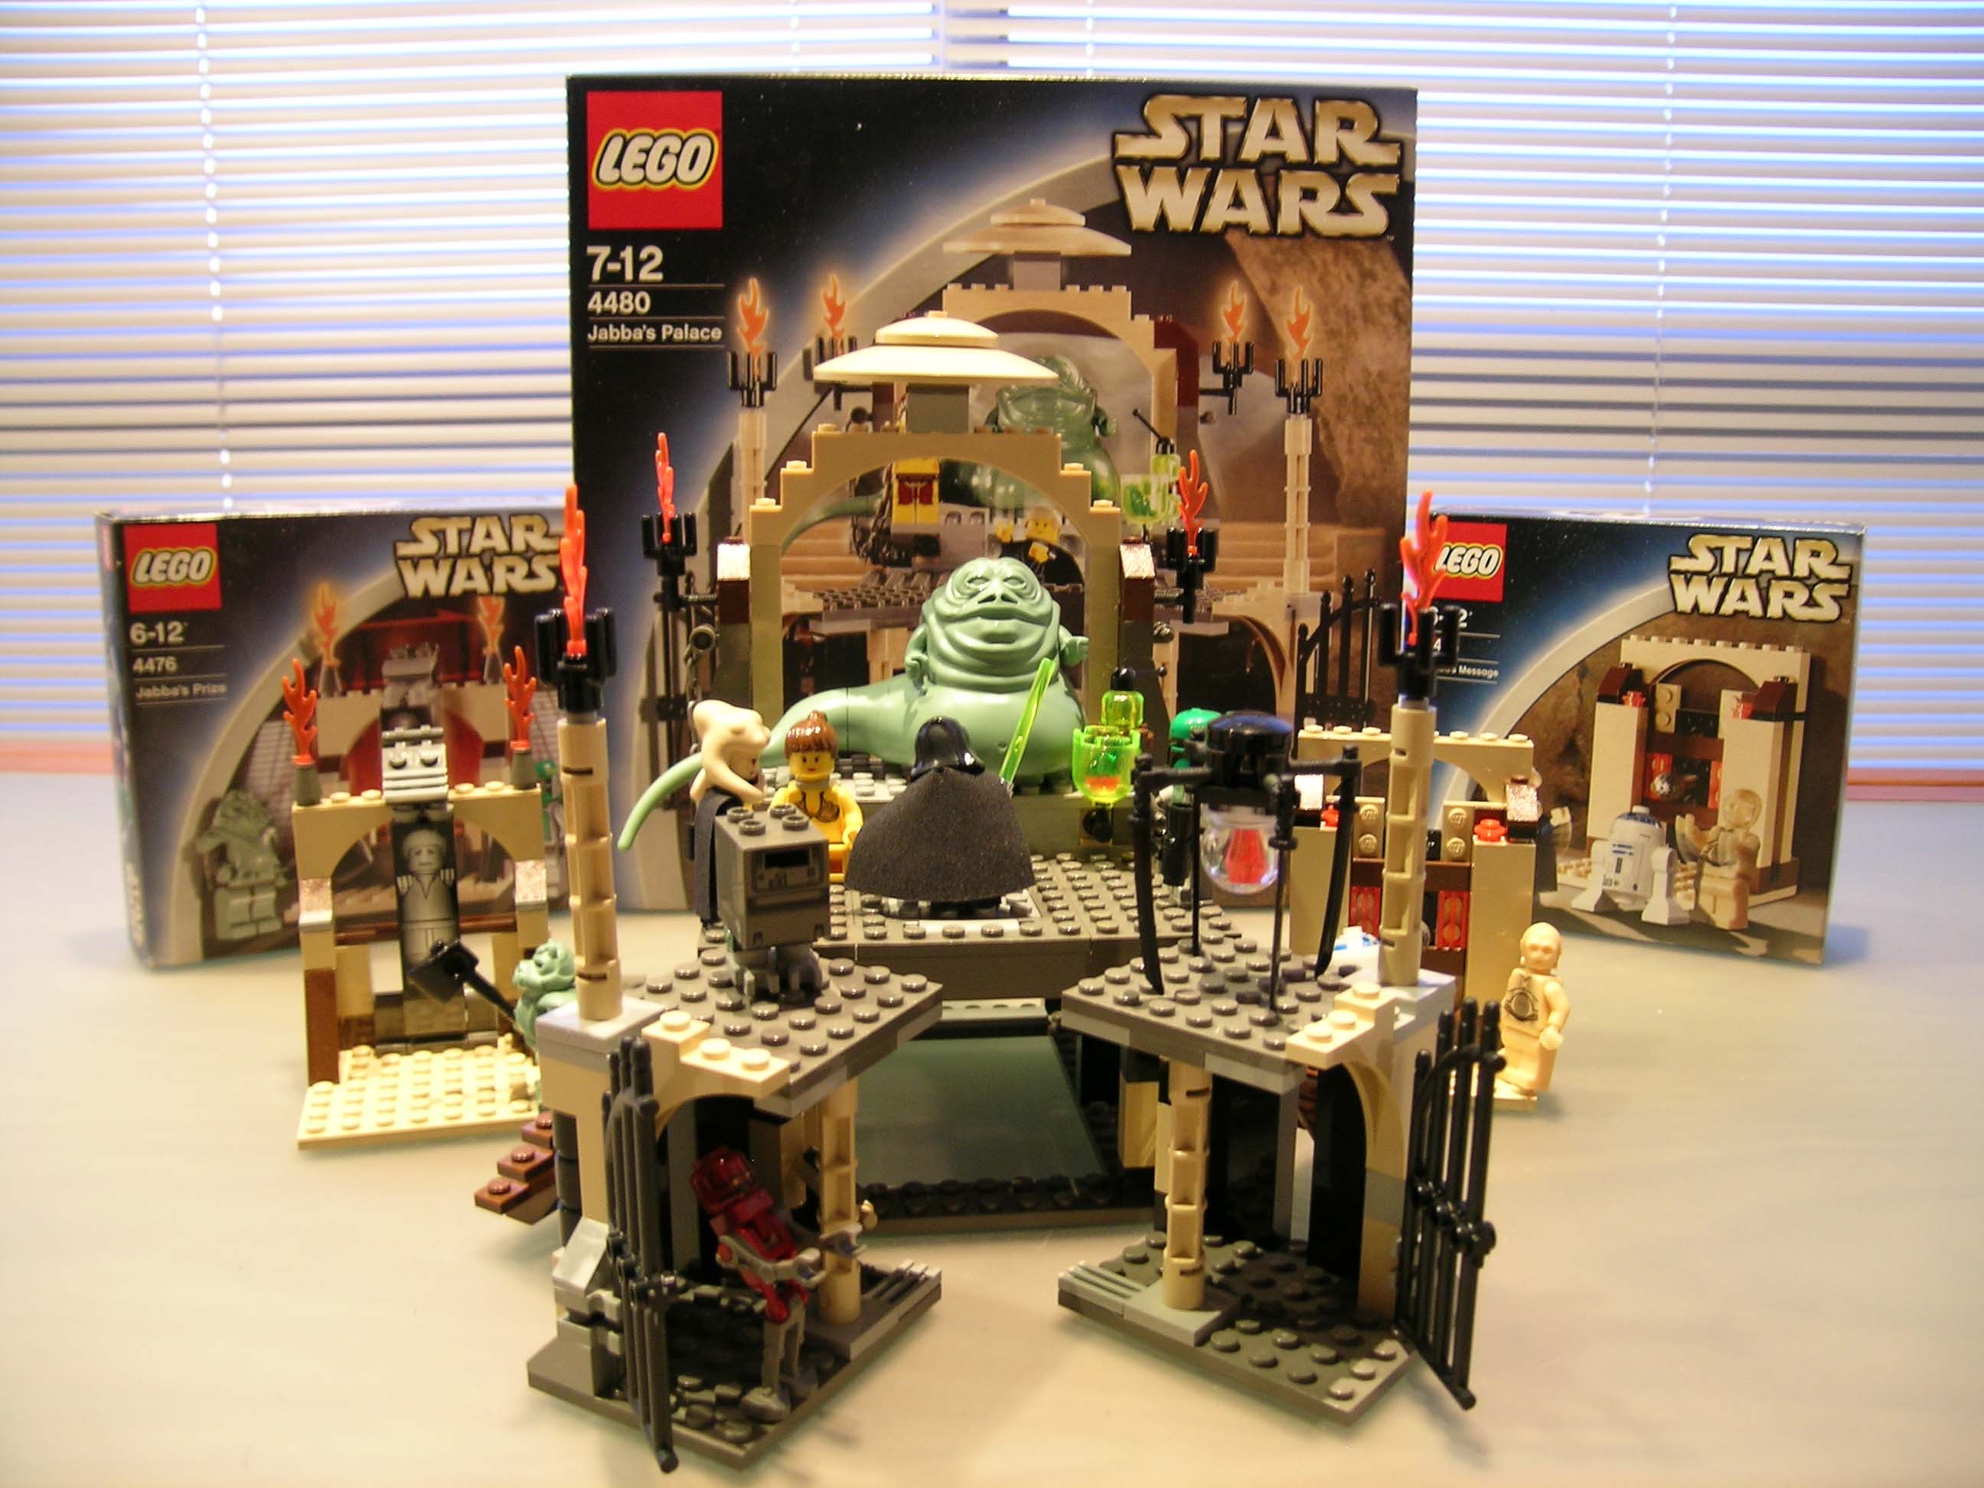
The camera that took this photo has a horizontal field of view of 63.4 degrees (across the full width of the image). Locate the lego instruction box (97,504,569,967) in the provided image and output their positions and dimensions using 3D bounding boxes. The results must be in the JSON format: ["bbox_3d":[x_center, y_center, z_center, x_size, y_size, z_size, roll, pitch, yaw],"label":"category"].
[{"bbox_3d":[-0.222,-0.007,0.556,0.141,0.142,0.042,-7,13,-34],"label":"lego instruction box"}]

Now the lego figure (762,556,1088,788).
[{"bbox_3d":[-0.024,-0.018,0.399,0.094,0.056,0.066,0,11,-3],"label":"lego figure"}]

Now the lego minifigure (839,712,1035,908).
[{"bbox_3d":[-0.011,0.016,0.342,0.039,0.043,0.019,1,11,1],"label":"lego minifigure"}]

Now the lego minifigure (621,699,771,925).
[{"bbox_3d":[-0.055,0.015,0.344,0.018,0.045,0.025,2,11,6],"label":"lego minifigure"}]

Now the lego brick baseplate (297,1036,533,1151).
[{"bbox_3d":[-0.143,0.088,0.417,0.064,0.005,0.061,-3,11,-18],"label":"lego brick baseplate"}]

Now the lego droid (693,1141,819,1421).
[{"bbox_3d":[-0.035,0.095,0.280,0.025,0.042,0.018,6,12,28],"label":"lego droid"}]

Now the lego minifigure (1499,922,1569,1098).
[{"bbox_3d":[0.136,0.066,0.405,0.012,0.042,0.022,-7,13,-34],"label":"lego minifigure"}]

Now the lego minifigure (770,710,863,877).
[{"bbox_3d":[-0.039,0.013,0.364,0.022,0.041,0.013,0,11,-6],"label":"lego minifigure"}]

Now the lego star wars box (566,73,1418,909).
[{"bbox_3d":[-0.001,-0.084,0.586,0.283,0.284,0.058,0,11,-1],"label":"lego star wars box"}]

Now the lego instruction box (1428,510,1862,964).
[{"bbox_3d":[0.223,-0.006,0.568,0.141,0.142,0.042,6,12,26],"label":"lego instruction box"}]

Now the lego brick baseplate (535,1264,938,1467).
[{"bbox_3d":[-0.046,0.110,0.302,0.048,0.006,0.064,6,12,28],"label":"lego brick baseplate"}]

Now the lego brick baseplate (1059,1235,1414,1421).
[{"bbox_3d":[0.053,0.109,0.314,0.064,0.005,0.048,10,14,40],"label":"lego brick baseplate"}]

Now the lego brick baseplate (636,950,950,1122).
[{"bbox_3d":[-0.042,0.049,0.290,0.048,0.008,0.048,7,14,28],"label":"lego brick baseplate"}]

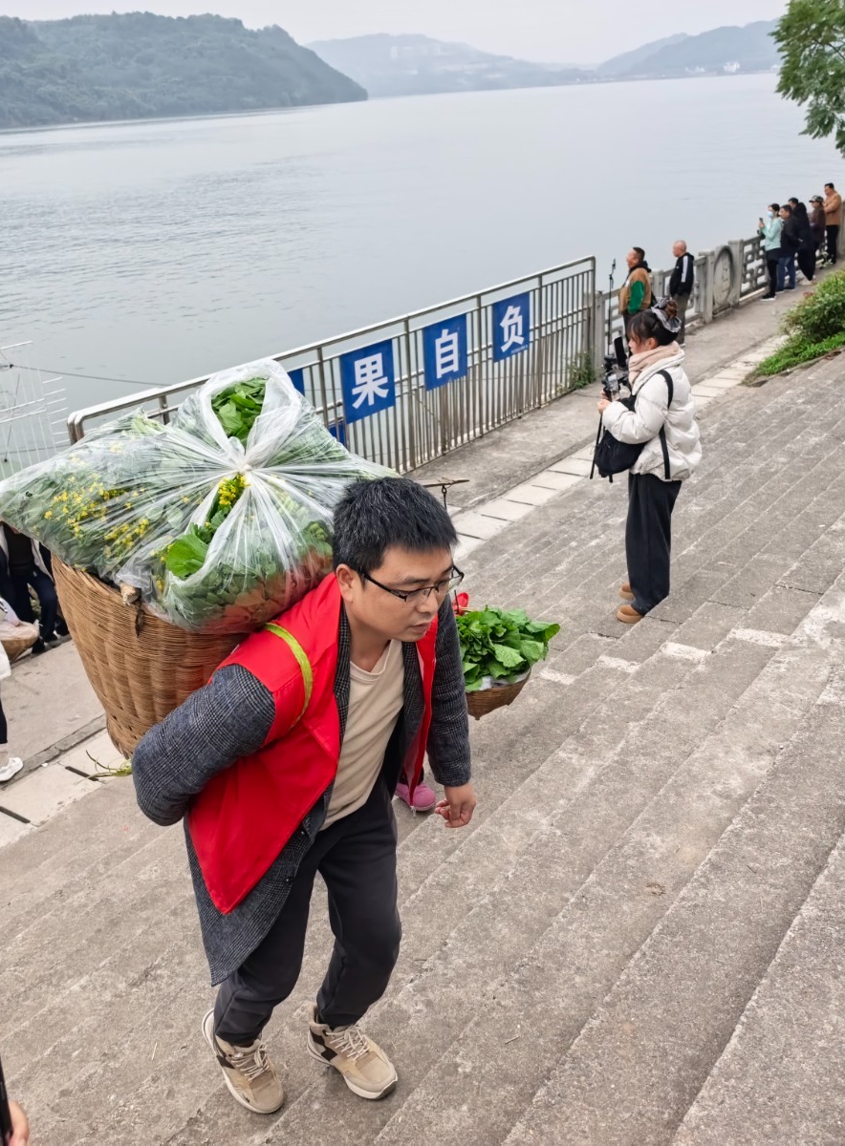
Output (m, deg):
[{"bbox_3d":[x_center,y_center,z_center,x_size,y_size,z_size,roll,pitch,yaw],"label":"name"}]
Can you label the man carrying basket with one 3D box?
[{"bbox_3d":[-0.256,0.529,2.165,0.780,1.600,0.640,17,32,36],"label":"man carrying basket"}]

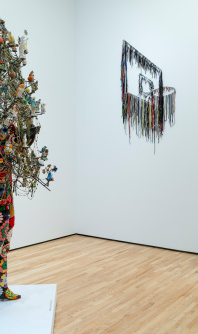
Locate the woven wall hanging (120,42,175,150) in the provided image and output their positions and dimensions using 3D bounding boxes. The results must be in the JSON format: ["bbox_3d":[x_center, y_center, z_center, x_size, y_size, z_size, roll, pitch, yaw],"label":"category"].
[{"bbox_3d":[0.920,-1.480,6.510,1.170,2.220,0.080,0,0,37],"label":"woven wall hanging"}]

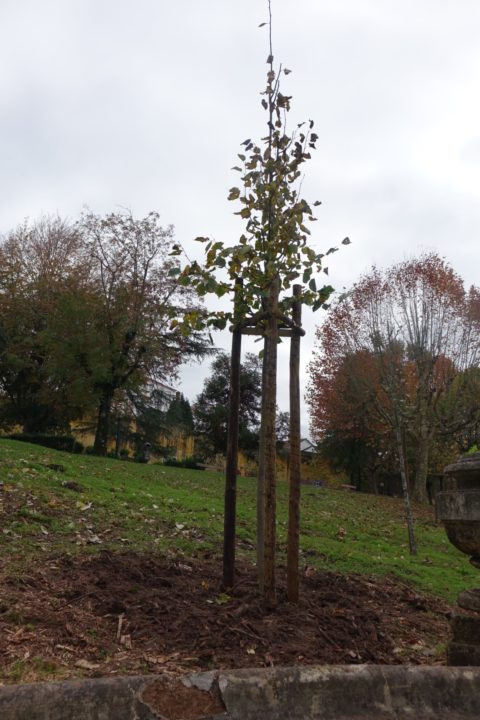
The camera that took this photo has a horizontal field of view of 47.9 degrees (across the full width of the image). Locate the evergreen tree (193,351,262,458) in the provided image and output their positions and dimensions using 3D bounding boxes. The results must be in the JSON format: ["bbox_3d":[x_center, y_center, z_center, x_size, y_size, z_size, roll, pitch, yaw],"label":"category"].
[{"bbox_3d":[-0.720,2.611,31.170,4.300,6.495,4.300,1,-12,0],"label":"evergreen tree"}]

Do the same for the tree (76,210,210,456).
[{"bbox_3d":[-4.152,-1.368,23.329,6.000,10.898,6.000,1,-12,0],"label":"tree"}]

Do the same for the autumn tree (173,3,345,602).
[{"bbox_3d":[0.212,-0.805,4.584,1.350,5.307,1.300,1,-12,0],"label":"autumn tree"}]

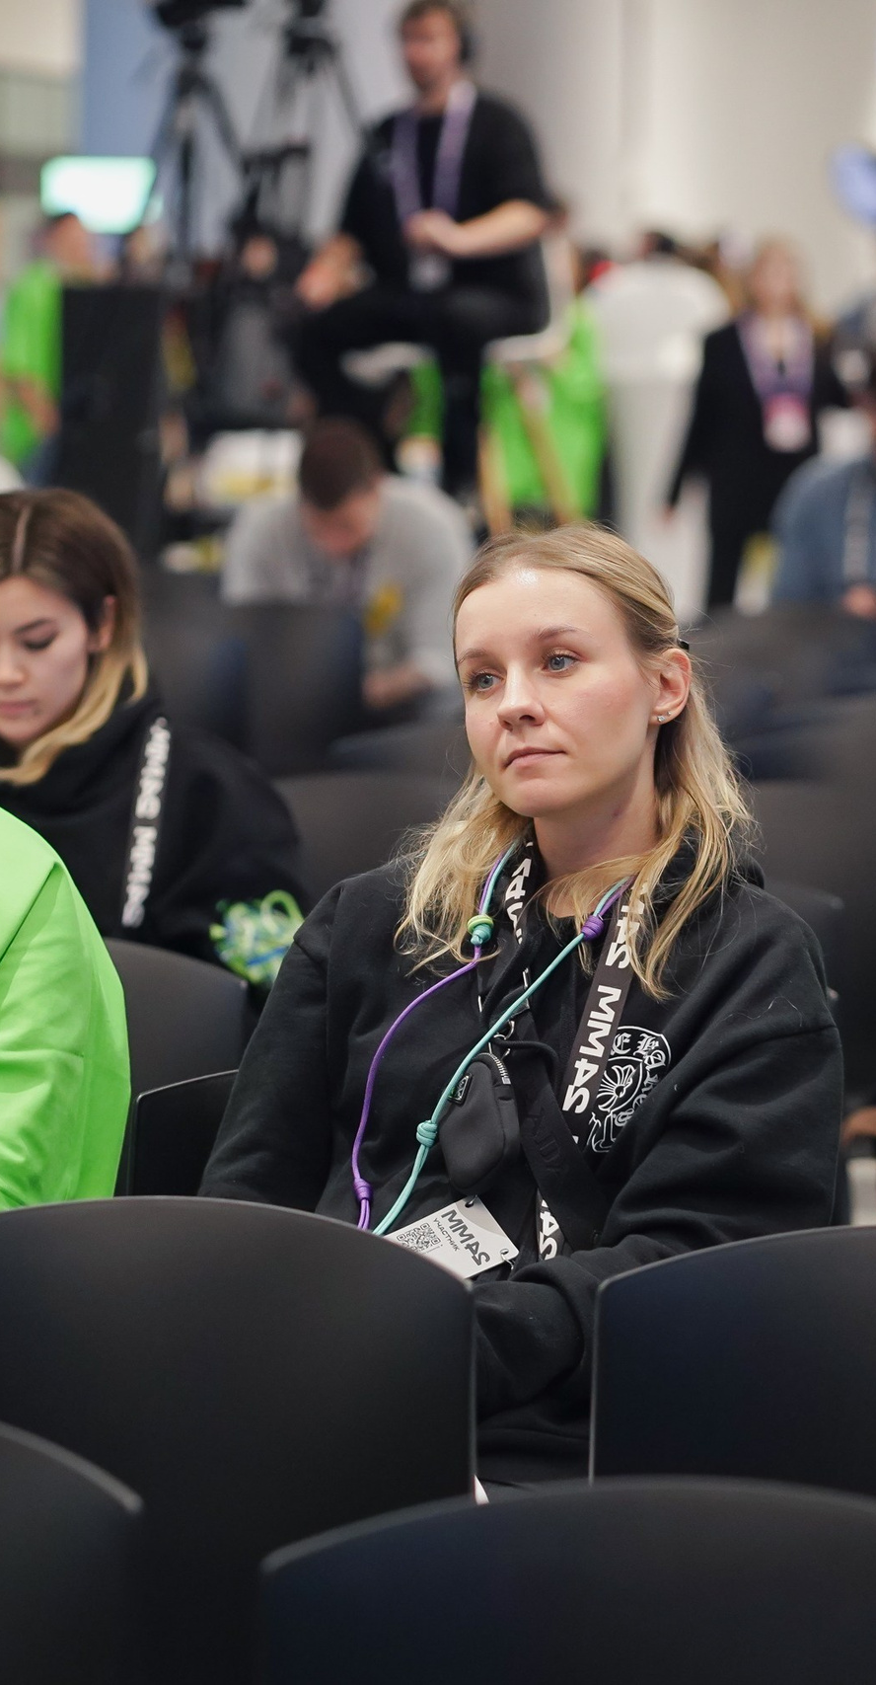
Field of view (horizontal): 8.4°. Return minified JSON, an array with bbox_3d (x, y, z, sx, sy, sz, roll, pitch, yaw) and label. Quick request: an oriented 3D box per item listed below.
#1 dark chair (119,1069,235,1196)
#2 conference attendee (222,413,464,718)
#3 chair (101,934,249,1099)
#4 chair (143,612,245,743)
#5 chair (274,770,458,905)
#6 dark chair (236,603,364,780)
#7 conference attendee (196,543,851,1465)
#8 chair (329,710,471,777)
[{"bbox_3d":[-0.044,0.596,4.336,0.490,0.830,0.540,1,5,15],"label":"dark chair"},{"bbox_3d":[-0.181,-0.233,11.526,0.520,1.180,0.880,1,5,10],"label":"conference attendee"},{"bbox_3d":[-0.423,0.520,5.172,0.490,0.830,0.540,1,5,13],"label":"chair"},{"bbox_3d":[-0.625,0.006,10.957,0.480,0.800,0.530,2,5,13],"label":"chair"},{"bbox_3d":[-0.100,0.326,7.307,0.480,0.800,0.530,2,5,13],"label":"chair"},{"bbox_3d":[-0.393,-0.032,11.254,0.490,0.830,0.540,1,5,13],"label":"dark chair"},{"bbox_3d":[0.015,0.383,4.220,0.530,1.220,0.820,2,5,14],"label":"conference attendee"},{"bbox_3d":[-0.012,0.227,8.457,0.480,0.800,0.530,2,5,13],"label":"chair"}]

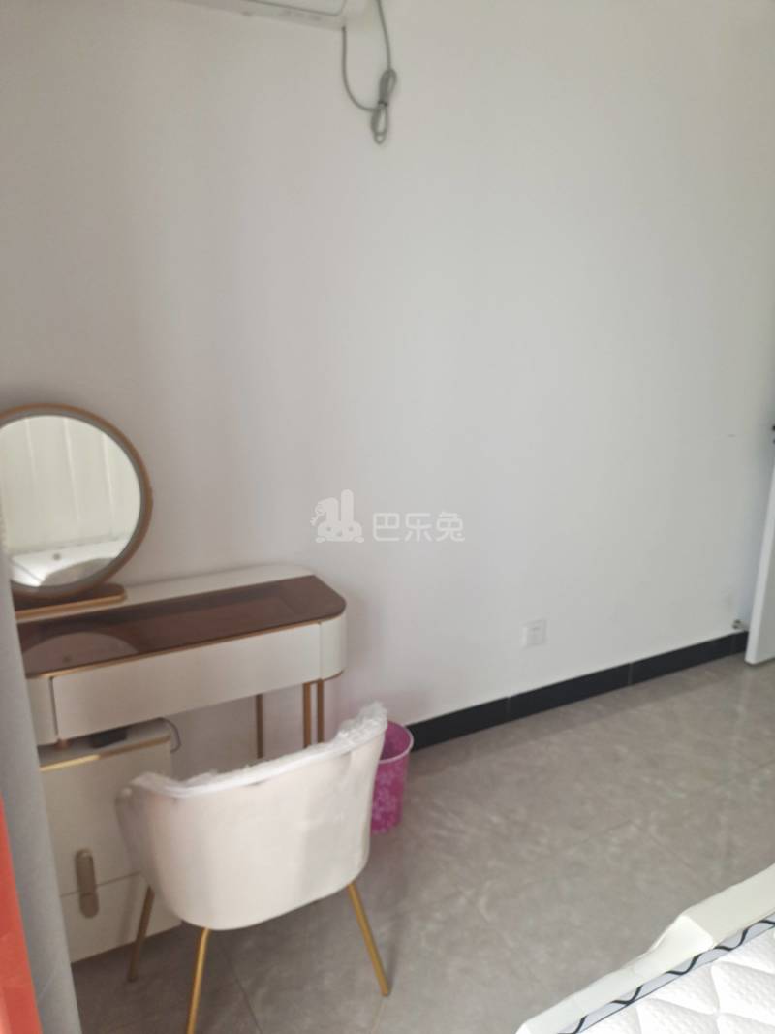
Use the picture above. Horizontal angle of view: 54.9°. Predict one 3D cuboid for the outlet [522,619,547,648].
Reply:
[{"bbox_3d":[0.524,0.418,2.666,0.090,0.090,0.013,-7,18,-27],"label":"outlet"}]

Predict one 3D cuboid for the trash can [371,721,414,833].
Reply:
[{"bbox_3d":[-0.038,0.760,2.182,0.222,0.245,0.222,1,16,0],"label":"trash can"}]

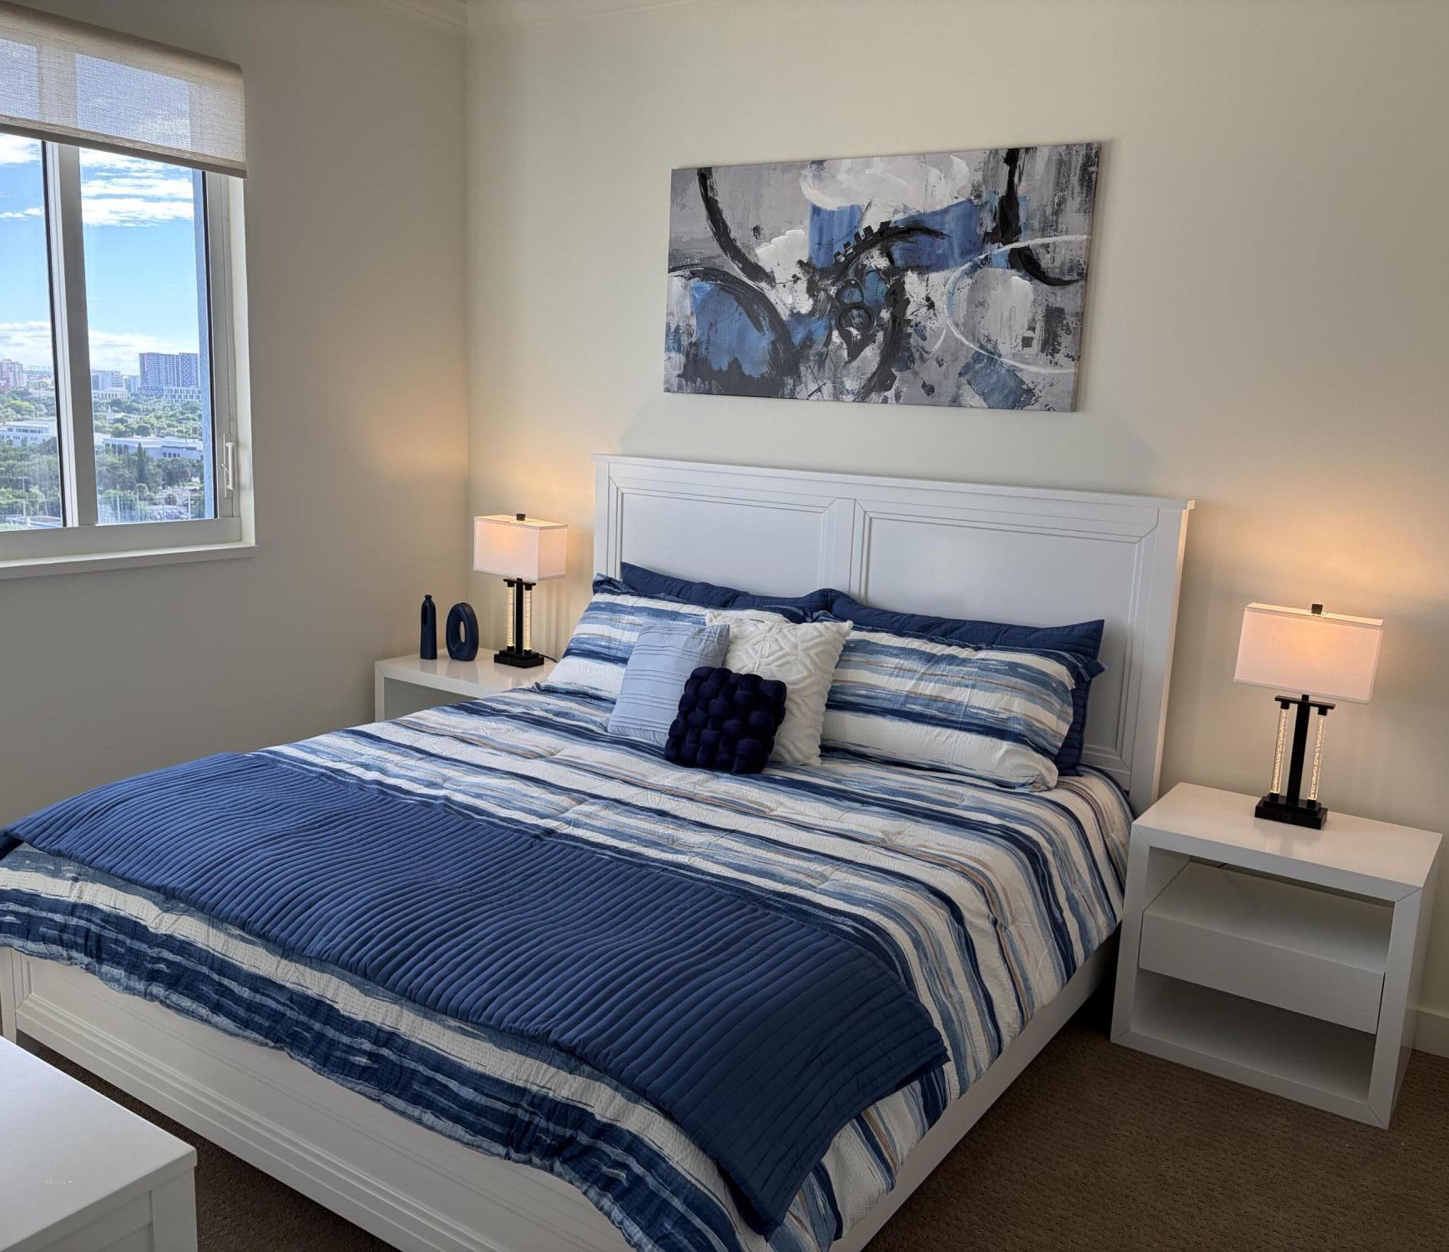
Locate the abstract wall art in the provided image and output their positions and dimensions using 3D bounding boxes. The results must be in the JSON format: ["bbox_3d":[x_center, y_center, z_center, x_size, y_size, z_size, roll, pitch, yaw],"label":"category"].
[{"bbox_3d":[0.412,-1.057,3.856,1.430,0.726,0.036,9,13,33],"label":"abstract wall art"}]

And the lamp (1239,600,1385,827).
[{"bbox_3d":[1.472,0.222,3.187,0.311,0.558,0.150,9,13,33],"label":"lamp"}]

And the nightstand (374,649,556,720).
[{"bbox_3d":[-0.895,0.440,4.665,0.644,0.589,0.459,9,13,33],"label":"nightstand"}]

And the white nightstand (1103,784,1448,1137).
[{"bbox_3d":[1.407,0.801,3.204,0.644,0.589,0.459,9,13,33],"label":"white nightstand"}]

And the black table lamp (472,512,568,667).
[{"bbox_3d":[-0.755,-0.133,4.634,0.311,0.558,0.150,9,13,33],"label":"black table lamp"}]

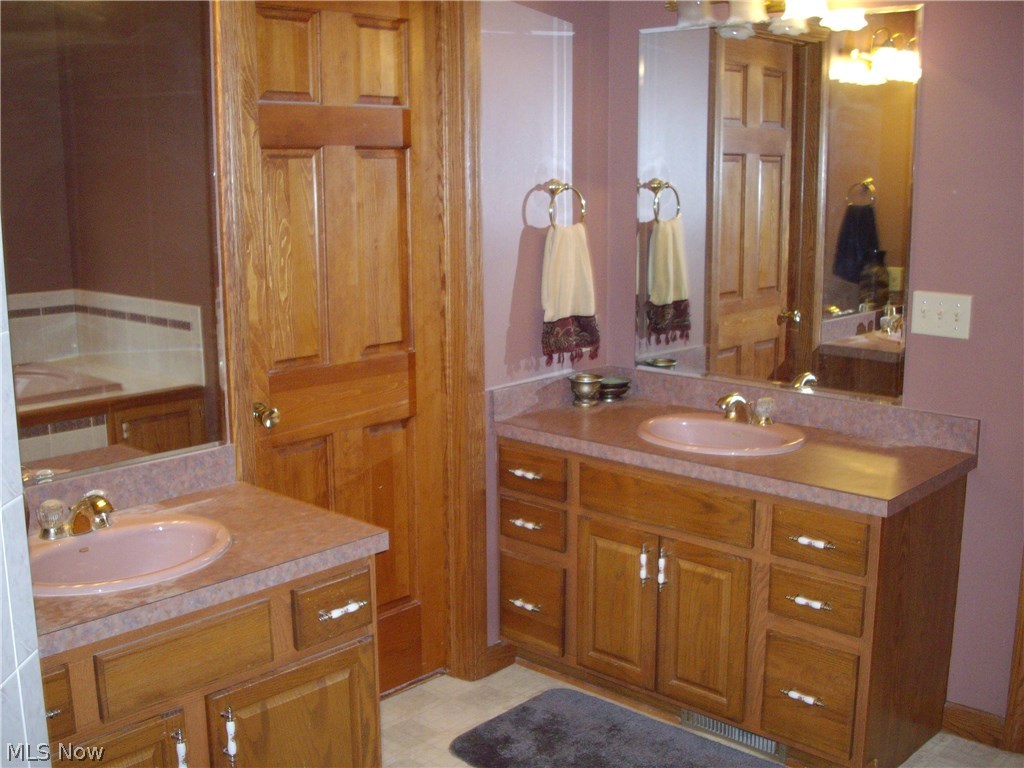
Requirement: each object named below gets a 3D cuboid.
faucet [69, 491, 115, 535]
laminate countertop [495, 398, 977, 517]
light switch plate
[{"bbox_3d":[-0.869,0.270,2.236,0.148,0.101,0.042,10,14,41],"label":"faucet"},{"bbox_3d":[0.601,0.171,3.158,1.253,0.041,0.570,10,14,41],"label":"laminate countertop"},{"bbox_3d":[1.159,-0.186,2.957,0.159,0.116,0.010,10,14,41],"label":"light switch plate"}]

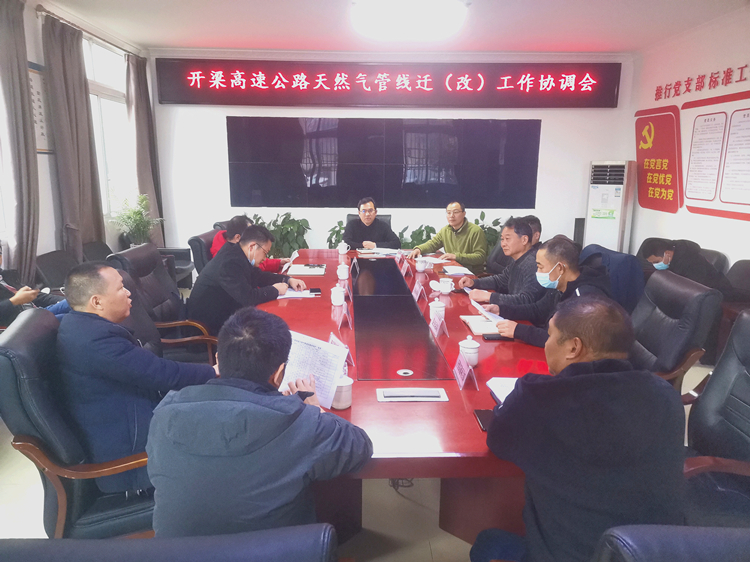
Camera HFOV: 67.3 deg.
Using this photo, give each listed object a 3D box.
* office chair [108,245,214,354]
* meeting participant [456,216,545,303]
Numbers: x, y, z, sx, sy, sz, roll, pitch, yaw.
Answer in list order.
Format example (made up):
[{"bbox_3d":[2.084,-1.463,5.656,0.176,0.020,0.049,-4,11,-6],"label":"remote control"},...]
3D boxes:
[{"bbox_3d":[-1.267,0.343,3.681,0.700,1.090,0.640,2,12,9],"label":"office chair"},{"bbox_3d":[0.958,0.181,4.114,0.700,1.260,0.560,-1,12,-7],"label":"meeting participant"}]

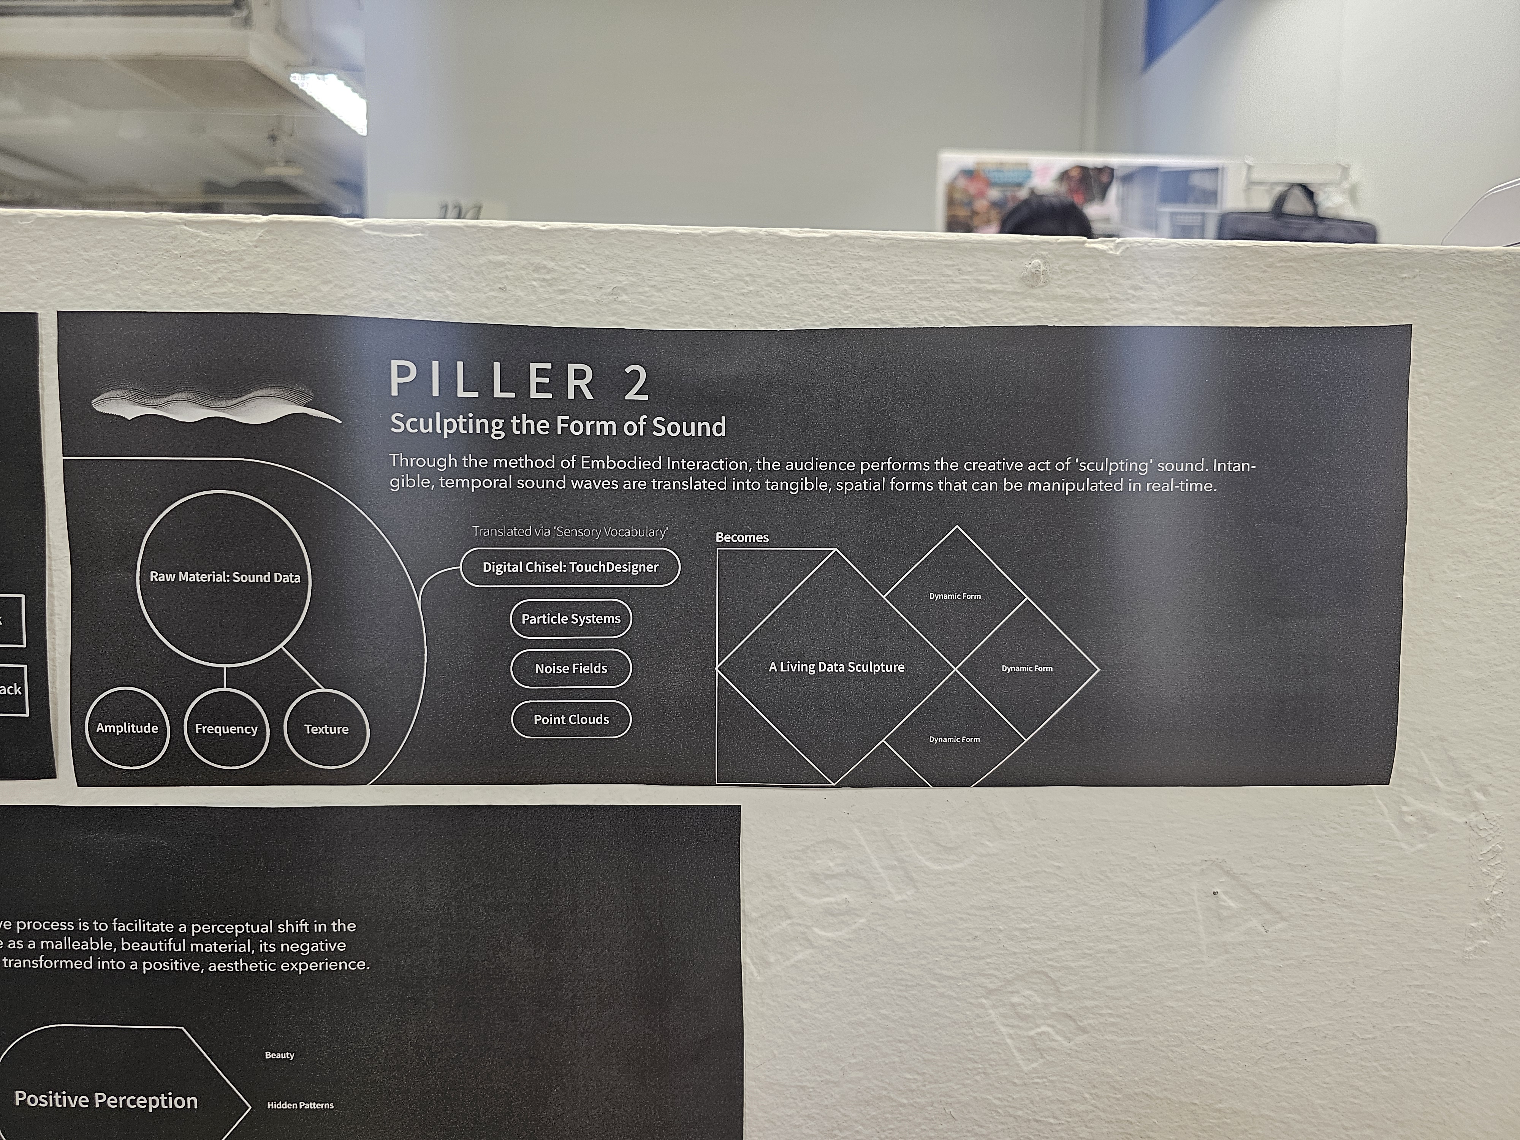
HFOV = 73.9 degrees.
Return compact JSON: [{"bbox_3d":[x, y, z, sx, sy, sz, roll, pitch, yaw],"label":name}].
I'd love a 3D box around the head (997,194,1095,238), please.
[{"bbox_3d":[0.538,-0.576,1.900,0.180,0.240,0.210,1,5,3],"label":"head"}]

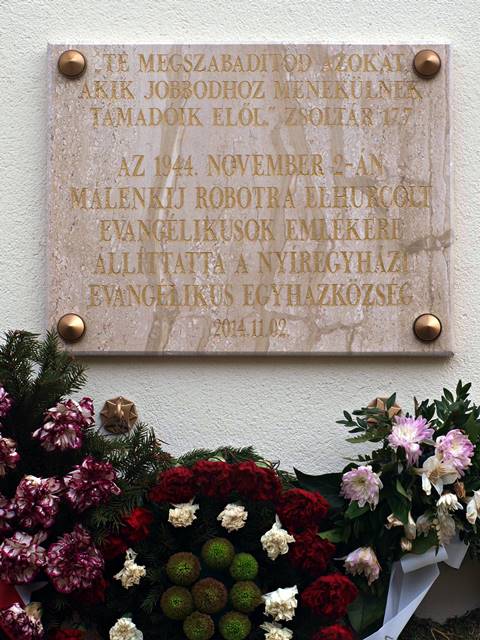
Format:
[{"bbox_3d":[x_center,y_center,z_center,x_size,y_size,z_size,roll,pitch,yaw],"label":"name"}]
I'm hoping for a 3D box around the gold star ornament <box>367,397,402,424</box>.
[{"bbox_3d":[0.215,0.140,3.350,0.054,0.054,0.021,0,-4,0],"label":"gold star ornament"}]

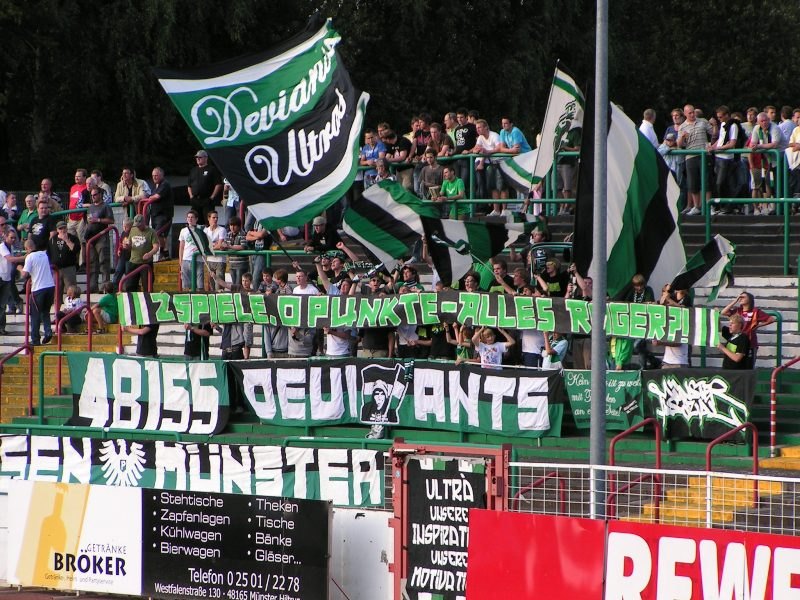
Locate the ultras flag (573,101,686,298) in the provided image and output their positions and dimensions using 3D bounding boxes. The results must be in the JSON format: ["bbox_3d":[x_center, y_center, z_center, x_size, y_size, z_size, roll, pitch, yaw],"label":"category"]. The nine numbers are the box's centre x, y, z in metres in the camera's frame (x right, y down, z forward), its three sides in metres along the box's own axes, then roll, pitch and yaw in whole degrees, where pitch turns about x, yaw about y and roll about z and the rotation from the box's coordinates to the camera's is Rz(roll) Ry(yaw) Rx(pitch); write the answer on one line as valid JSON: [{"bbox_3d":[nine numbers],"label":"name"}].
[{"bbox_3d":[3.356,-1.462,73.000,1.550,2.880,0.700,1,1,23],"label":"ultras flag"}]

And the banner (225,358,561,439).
[{"bbox_3d":[-0.174,1.366,72.654,0.250,1.035,6.727,0,1,-45],"label":"banner"}]

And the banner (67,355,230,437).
[{"bbox_3d":[-3.936,1.426,76.245,0.300,1.172,3.630,0,1,-45],"label":"banner"}]

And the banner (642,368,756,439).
[{"bbox_3d":[4.072,1.438,68.619,0.150,1.007,2.037,0,1,-45],"label":"banner"}]

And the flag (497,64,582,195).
[{"bbox_3d":[2.155,-2.594,75.500,1.200,1.930,0.550,1,1,23],"label":"flag"}]

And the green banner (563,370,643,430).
[{"bbox_3d":[2.805,1.387,69.848,0.120,0.849,1.494,0,1,-45],"label":"green banner"}]

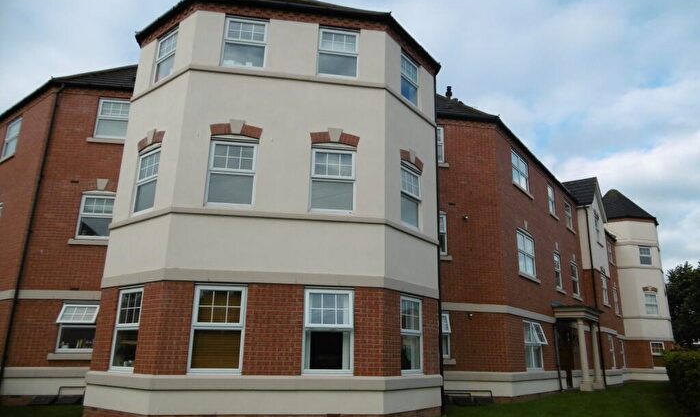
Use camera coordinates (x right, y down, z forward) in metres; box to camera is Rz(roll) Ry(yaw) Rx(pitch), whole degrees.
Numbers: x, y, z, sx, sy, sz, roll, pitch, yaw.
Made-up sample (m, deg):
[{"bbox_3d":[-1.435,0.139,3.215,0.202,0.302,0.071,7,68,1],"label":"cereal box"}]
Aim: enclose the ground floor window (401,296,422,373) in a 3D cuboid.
[{"bbox_3d":[1.183,2.450,9.359,0.100,1.408,0.875,-11,-21,36],"label":"ground floor window"}]

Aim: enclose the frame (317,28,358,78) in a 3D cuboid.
[{"bbox_3d":[-0.244,-3.184,10.063,0.821,1.094,0.100,4,-16,-8],"label":"frame"}]

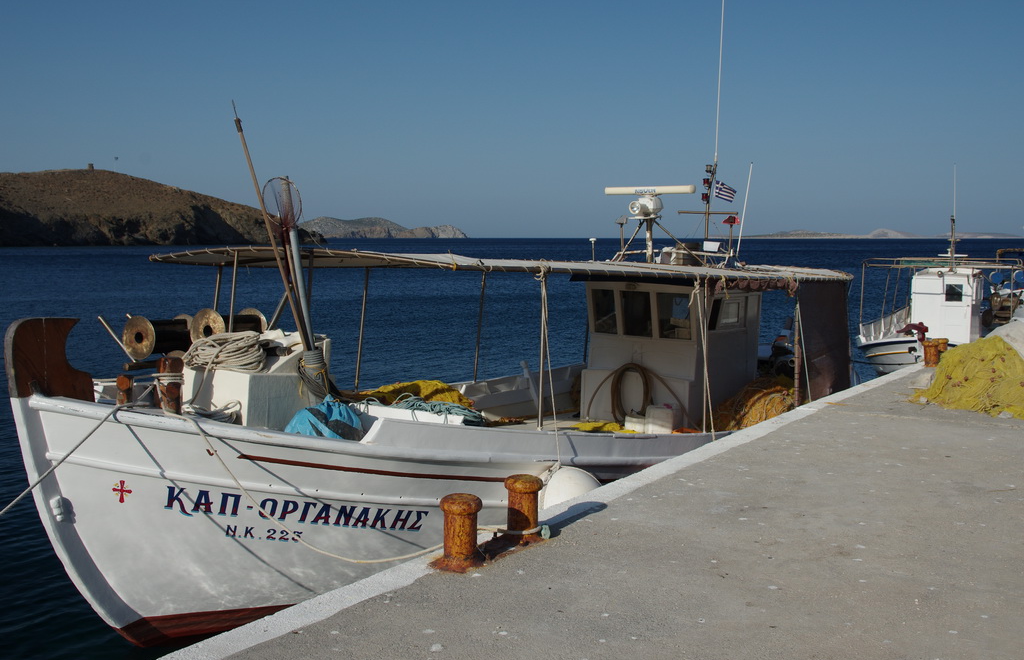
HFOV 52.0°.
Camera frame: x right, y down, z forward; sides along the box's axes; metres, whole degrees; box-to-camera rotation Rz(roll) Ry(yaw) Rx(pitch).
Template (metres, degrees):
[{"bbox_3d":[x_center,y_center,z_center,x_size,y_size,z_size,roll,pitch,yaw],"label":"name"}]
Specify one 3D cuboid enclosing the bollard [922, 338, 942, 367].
[{"bbox_3d":[5.595,0.307,13.975,0.240,0.360,0.240,4,6,36],"label":"bollard"}]

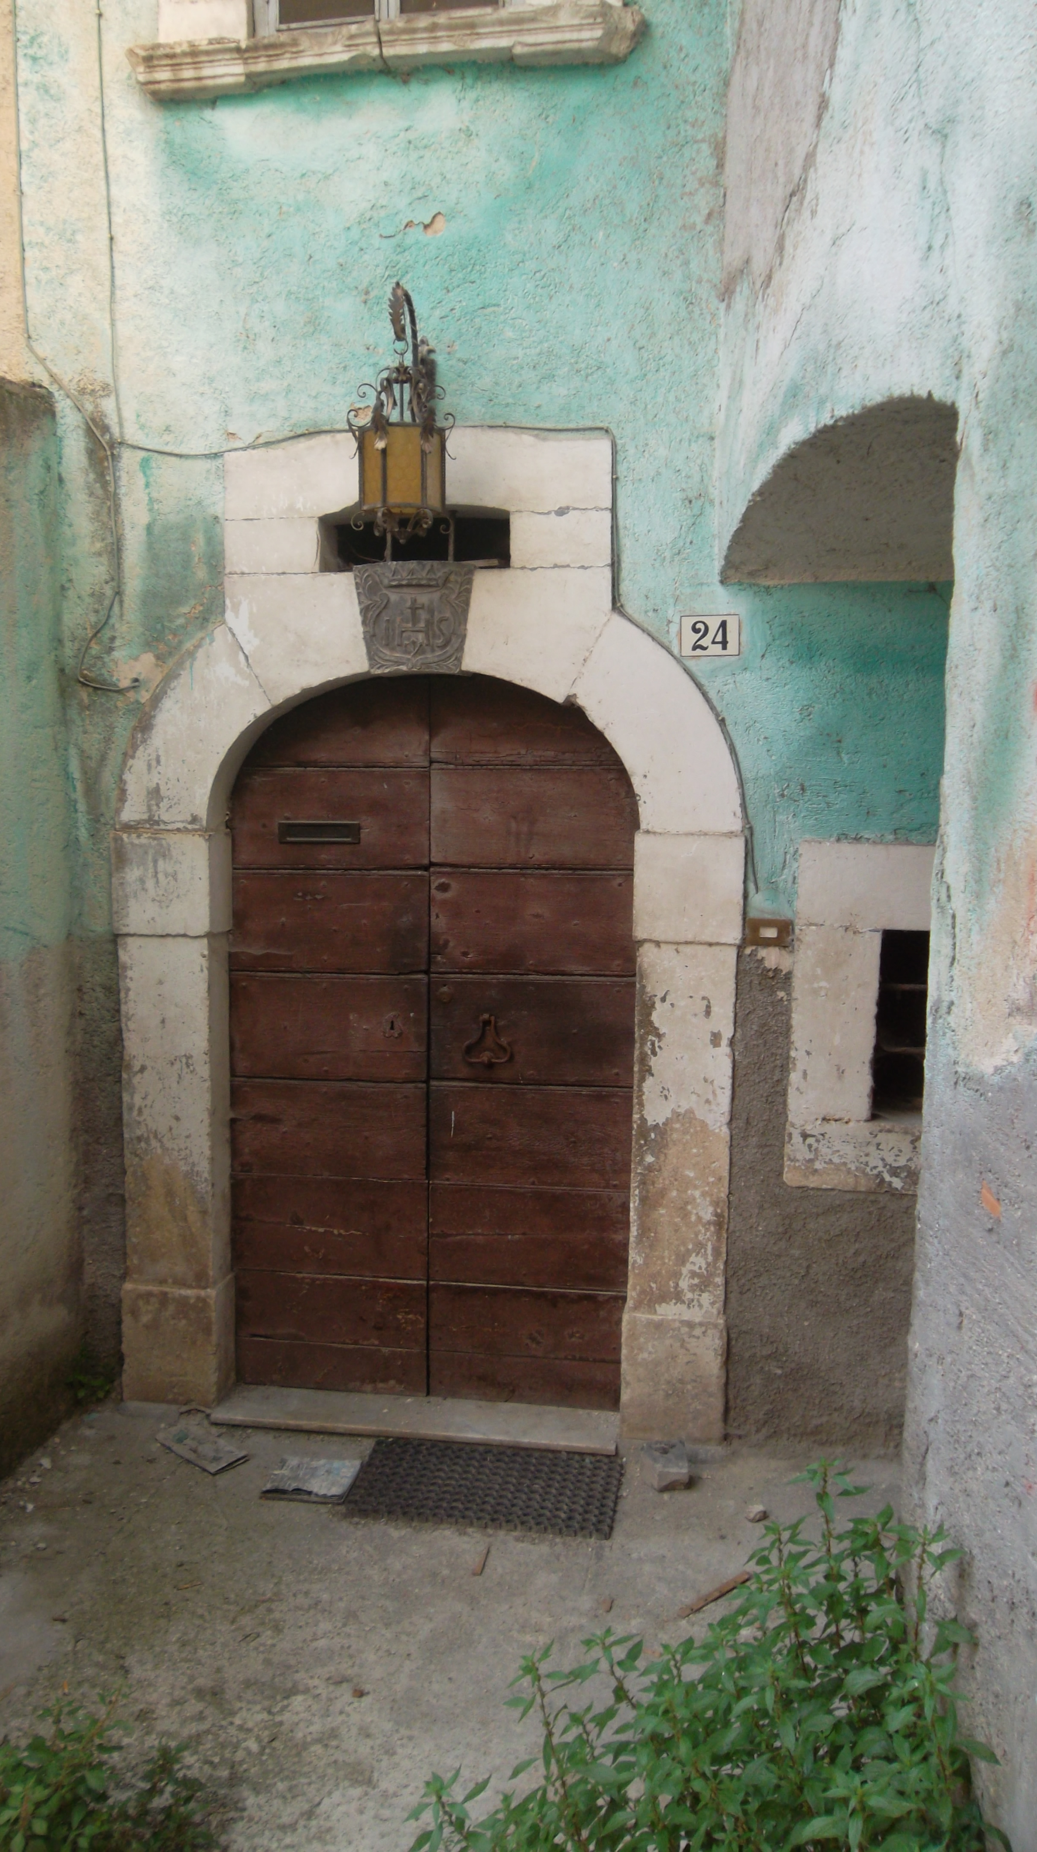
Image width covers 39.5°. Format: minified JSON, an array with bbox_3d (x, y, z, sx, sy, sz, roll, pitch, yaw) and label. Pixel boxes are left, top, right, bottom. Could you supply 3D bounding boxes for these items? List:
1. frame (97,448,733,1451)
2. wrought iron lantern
[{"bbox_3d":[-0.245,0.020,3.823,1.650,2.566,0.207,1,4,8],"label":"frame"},{"bbox_3d":[-0.262,-1.202,3.475,0.256,0.611,0.404,1,4,8],"label":"wrought iron lantern"}]

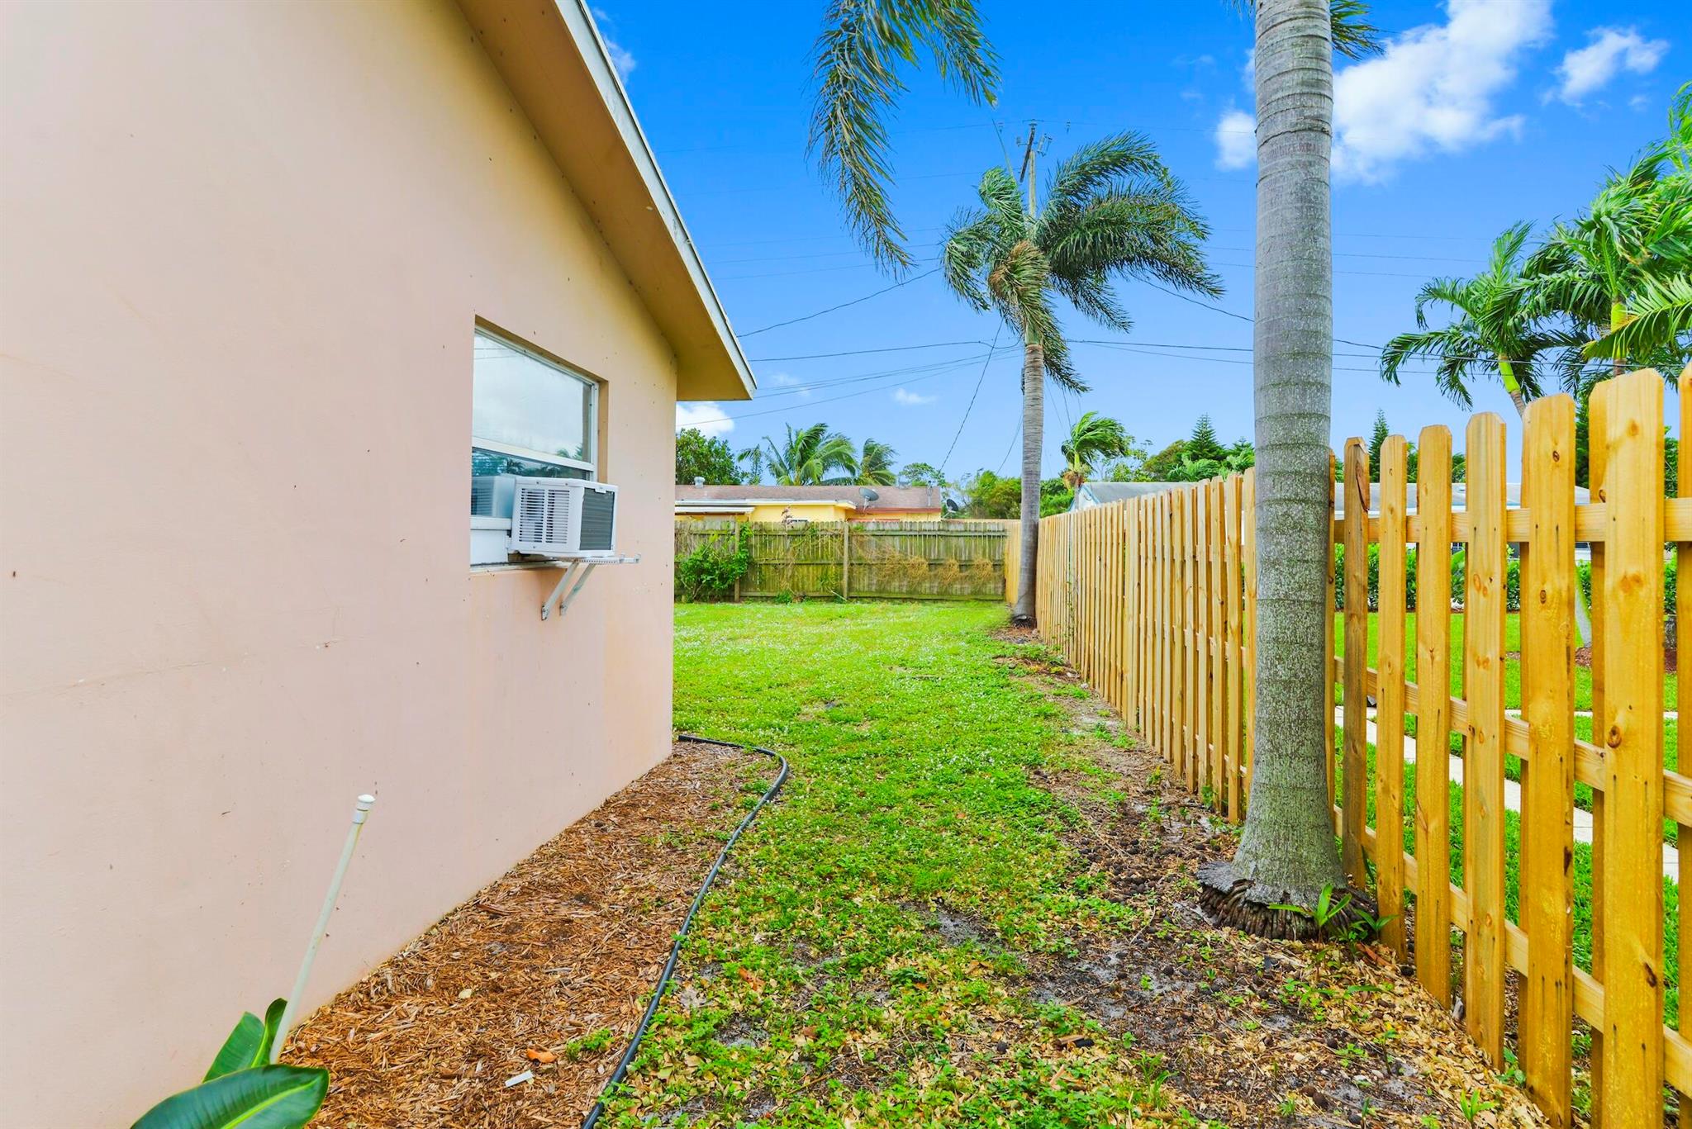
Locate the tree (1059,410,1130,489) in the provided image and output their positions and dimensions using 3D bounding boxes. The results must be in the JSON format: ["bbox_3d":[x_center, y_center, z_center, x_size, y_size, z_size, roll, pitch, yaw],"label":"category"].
[{"bbox_3d":[7.049,-1.744,24.000,2.000,5.250,2.000,1,1,0],"label":"tree"}]

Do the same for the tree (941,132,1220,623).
[{"bbox_3d":[3.633,-2.886,13.100,4.200,7.590,3.900,1,1,0],"label":"tree"}]

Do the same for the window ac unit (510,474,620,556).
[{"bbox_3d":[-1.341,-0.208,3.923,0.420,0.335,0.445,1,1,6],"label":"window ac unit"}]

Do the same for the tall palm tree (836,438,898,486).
[{"bbox_3d":[1.019,-3.234,45.000,3.700,6.960,3.700,1,1,0],"label":"tall palm tree"}]

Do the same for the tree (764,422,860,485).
[{"bbox_3d":[-1.856,-3.541,44.000,4.900,7.700,4.700,1,1,0],"label":"tree"}]

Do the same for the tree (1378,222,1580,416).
[{"bbox_3d":[9.111,-1.853,12.100,2.700,6.070,2.600,1,1,0],"label":"tree"}]

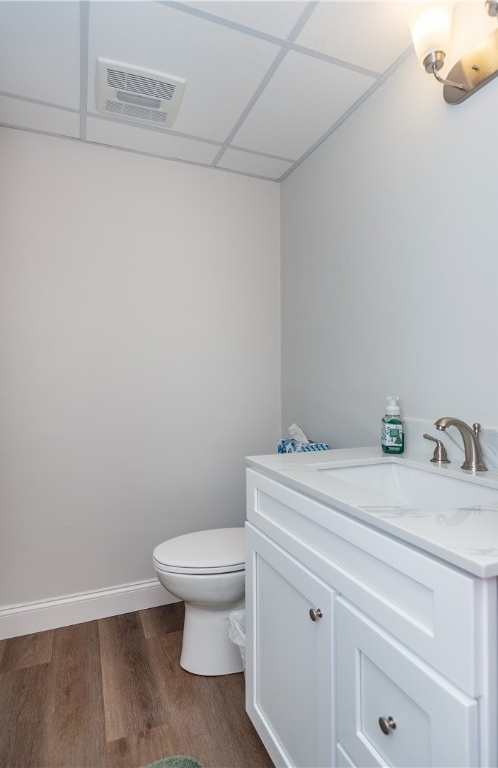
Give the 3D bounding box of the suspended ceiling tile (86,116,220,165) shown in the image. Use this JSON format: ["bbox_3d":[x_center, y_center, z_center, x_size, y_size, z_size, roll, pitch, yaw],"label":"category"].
[{"bbox_3d":[-0.432,-1.125,1.796,0.601,0.020,0.193,0,0,-23],"label":"suspended ceiling tile"}]

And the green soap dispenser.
[{"bbox_3d":[0.458,0.129,1.221,0.067,0.177,0.064,0,0,12],"label":"green soap dispenser"}]

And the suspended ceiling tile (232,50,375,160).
[{"bbox_3d":[0.191,-1.128,1.618,0.386,0.020,0.595,0,0,-23],"label":"suspended ceiling tile"}]

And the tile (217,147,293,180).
[{"bbox_3d":[0.033,-1.127,1.992,0.386,0.020,0.193,0,0,-23],"label":"tile"}]

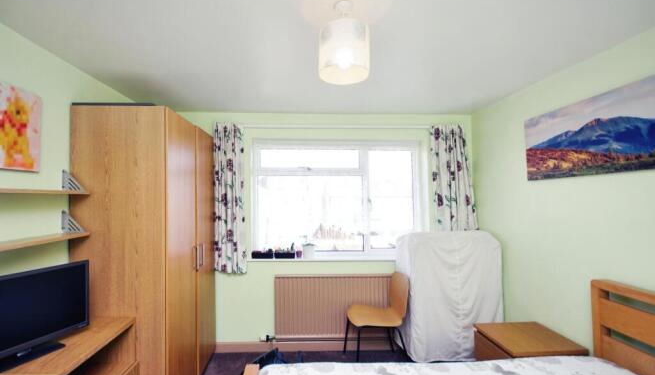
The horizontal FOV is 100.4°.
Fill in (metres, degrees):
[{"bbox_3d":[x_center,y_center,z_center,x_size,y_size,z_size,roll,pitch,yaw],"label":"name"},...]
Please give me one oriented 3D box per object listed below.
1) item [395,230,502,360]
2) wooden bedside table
[{"bbox_3d":[1.070,1.010,2.460,0.800,1.160,0.400,0,-1,-2],"label":"item"},{"bbox_3d":[1.310,1.305,1.800,0.490,0.640,0.380,0,-1,-5],"label":"wooden bedside table"}]

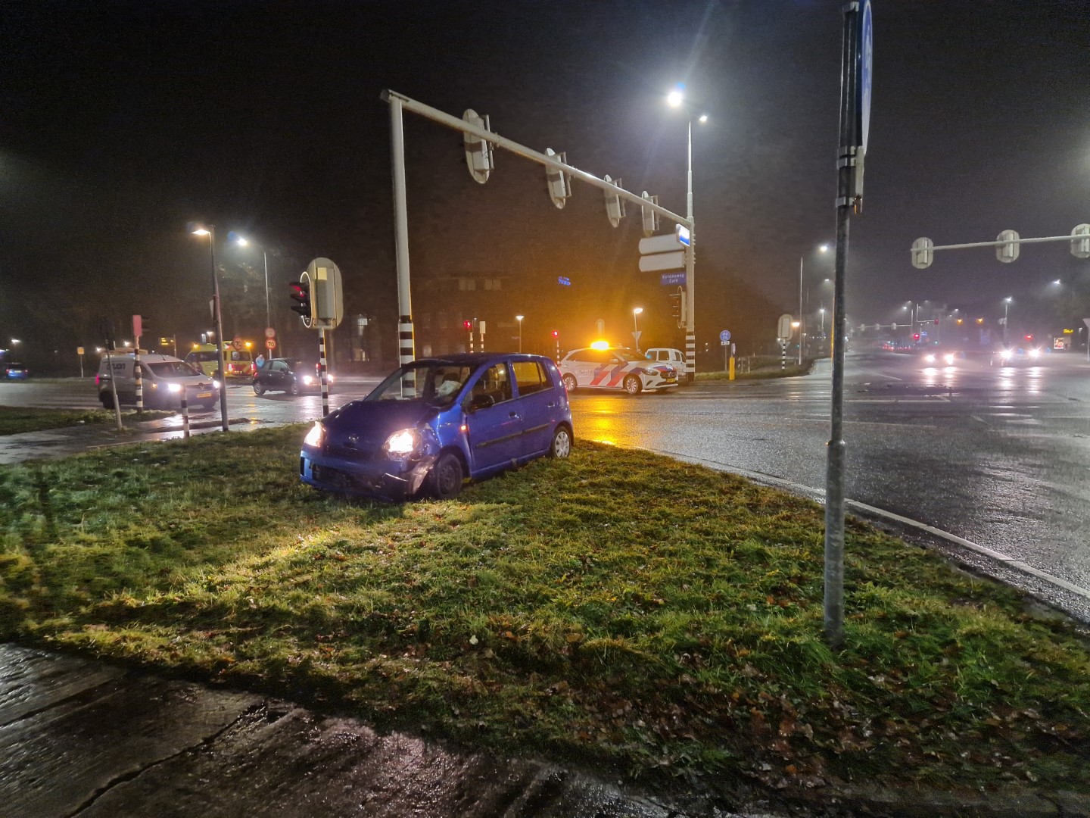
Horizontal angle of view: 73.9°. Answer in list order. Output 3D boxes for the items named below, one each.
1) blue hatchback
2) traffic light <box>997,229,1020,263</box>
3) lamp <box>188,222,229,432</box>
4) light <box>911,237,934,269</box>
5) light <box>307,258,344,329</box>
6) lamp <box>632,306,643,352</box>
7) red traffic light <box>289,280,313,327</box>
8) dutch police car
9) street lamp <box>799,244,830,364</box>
[{"bbox_3d":[-1.096,0.088,8.588,1.475,1.500,3.410,2,6,31],"label":"blue hatchback"},{"bbox_3d":[21.575,-7.568,33.700,1.000,1.500,0.420,1,6,26],"label":"traffic light"},{"bbox_3d":[-6.272,-1.484,13.544,0.550,3.900,0.220,-3,6,-21],"label":"lamp"},{"bbox_3d":[18.251,-7.531,35.000,1.000,1.500,0.420,1,6,26],"label":"light"},{"bbox_3d":[-4.775,-2.493,15.650,0.400,1.500,0.970,3,7,35],"label":"light"},{"bbox_3d":[6.758,-5.284,51.781,0.600,3.900,0.250,0,6,12],"label":"lamp"},{"bbox_3d":[-5.255,-2.320,15.600,0.480,1.100,0.650,-5,7,-32],"label":"red traffic light"},{"bbox_3d":[2.503,-1.387,25.333,4.420,1.640,1.800,4,8,43],"label":"dutch police car"},{"bbox_3d":[17.769,-6.897,47.595,1.900,7.900,0.350,1,6,22],"label":"street lamp"}]

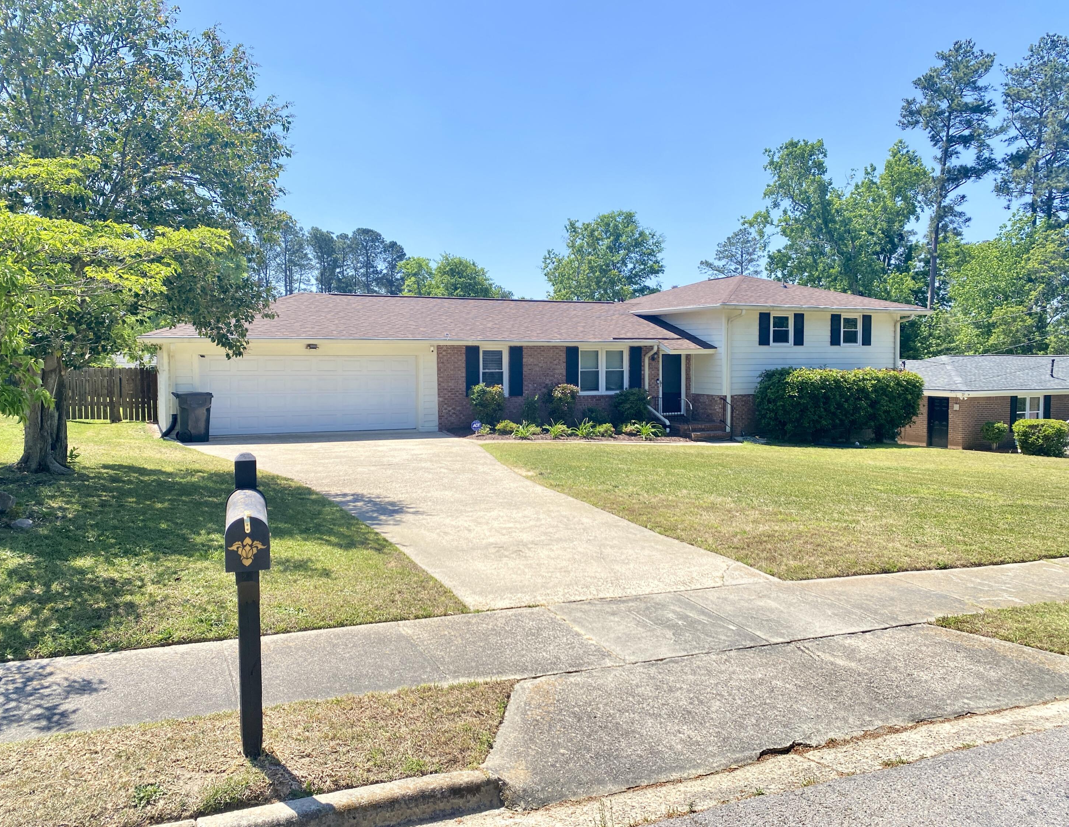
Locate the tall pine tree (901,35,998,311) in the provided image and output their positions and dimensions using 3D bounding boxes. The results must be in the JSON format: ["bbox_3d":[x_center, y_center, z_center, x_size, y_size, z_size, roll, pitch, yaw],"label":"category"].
[{"bbox_3d":[25.464,-11.762,51.802,5.700,22.632,5.700,0,4,0],"label":"tall pine tree"}]

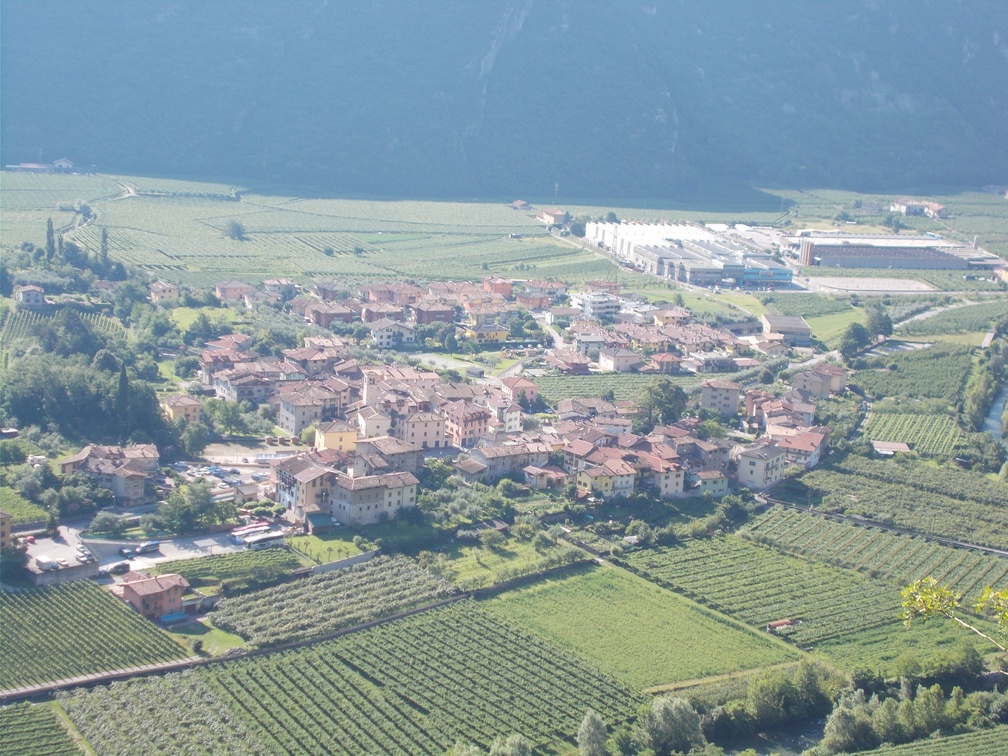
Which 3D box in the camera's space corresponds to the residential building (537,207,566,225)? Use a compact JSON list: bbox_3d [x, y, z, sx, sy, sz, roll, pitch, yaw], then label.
[{"bbox_3d":[32.040,-110.650,1305.770,8.770,8.390,30.160,-2,13,-21],"label":"residential building"}]

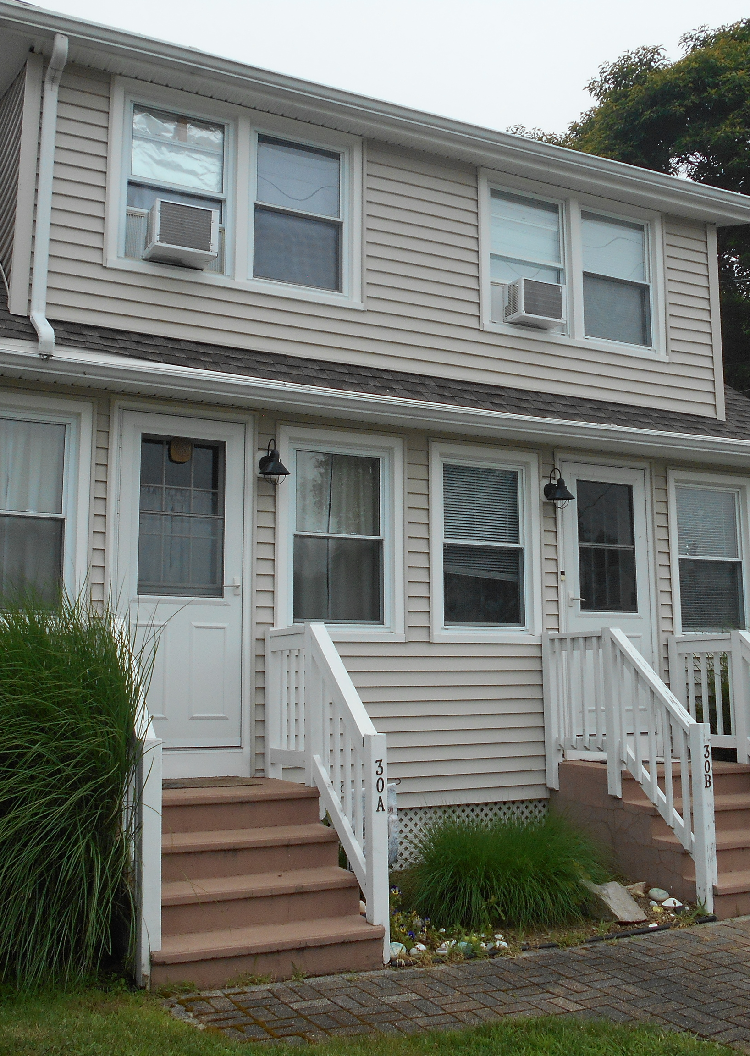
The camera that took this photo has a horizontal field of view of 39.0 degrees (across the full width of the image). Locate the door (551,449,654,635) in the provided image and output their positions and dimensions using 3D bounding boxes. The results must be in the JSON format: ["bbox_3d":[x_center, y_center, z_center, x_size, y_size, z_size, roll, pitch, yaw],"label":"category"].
[{"bbox_3d":[1.801,0.525,8.095,0.940,2.172,0.080,4,-8,-27],"label":"door"}]

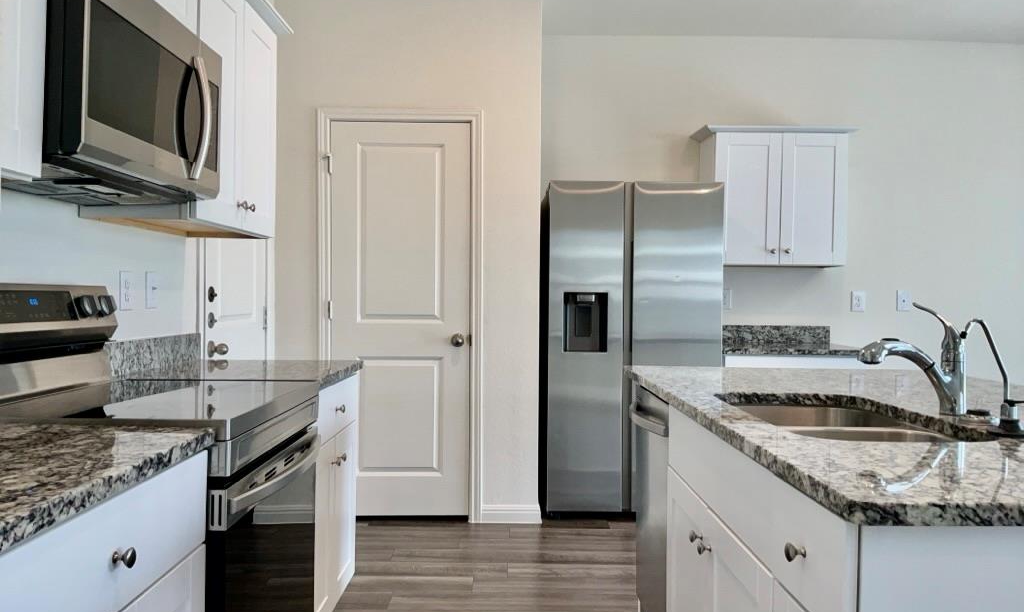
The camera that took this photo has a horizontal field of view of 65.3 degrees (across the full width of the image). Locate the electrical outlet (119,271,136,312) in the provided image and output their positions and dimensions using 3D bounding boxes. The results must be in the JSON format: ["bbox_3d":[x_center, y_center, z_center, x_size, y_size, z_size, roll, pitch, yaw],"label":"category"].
[{"bbox_3d":[-1.194,-0.048,2.478,0.010,0.118,0.085,1,0,0],"label":"electrical outlet"}]

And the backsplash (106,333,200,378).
[{"bbox_3d":[-1.190,0.158,2.658,0.022,0.102,0.733,1,0,0],"label":"backsplash"}]

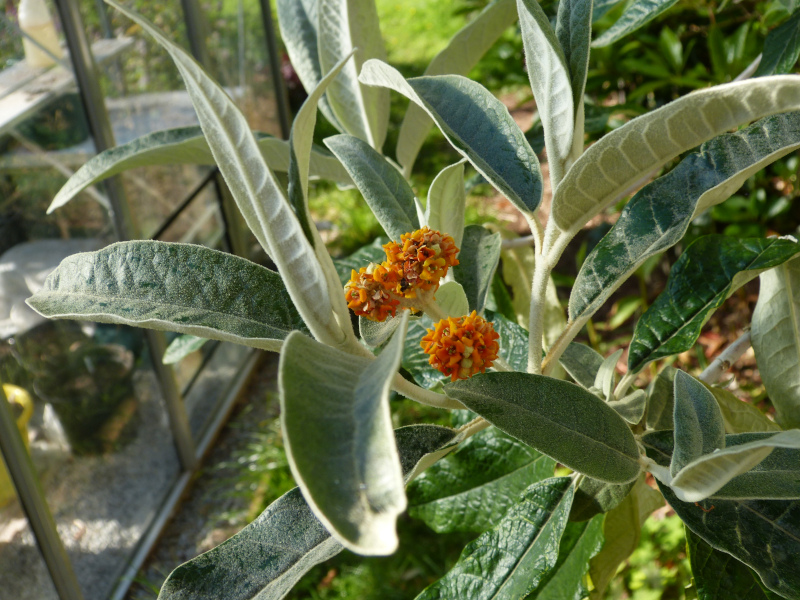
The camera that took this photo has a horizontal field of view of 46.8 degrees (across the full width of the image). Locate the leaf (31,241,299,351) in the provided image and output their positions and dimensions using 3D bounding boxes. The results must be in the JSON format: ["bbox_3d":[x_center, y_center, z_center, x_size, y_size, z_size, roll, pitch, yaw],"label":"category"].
[{"bbox_3d":[-0.070,0.001,0.291,0.099,0.012,0.032,9,72,-2],"label":"leaf"}]

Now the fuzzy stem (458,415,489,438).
[{"bbox_3d":[0.024,0.042,0.305,0.013,0.003,0.003,-30,-9,0],"label":"fuzzy stem"}]

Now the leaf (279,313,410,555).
[{"bbox_3d":[-0.015,0.037,0.253,0.035,0.063,0.026,-2,-12,-4],"label":"leaf"}]

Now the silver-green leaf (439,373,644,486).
[{"bbox_3d":[0.045,0.041,0.291,0.070,0.010,0.030,22,71,-10],"label":"silver-green leaf"}]

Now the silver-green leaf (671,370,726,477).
[{"bbox_3d":[0.099,0.042,0.309,0.018,0.037,0.009,0,-13,18],"label":"silver-green leaf"}]

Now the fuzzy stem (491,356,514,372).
[{"bbox_3d":[0.033,0.021,0.299,0.003,0.010,0.003,-58,37,0],"label":"fuzzy stem"}]

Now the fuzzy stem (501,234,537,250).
[{"bbox_3d":[0.050,-0.024,0.390,0.015,0.004,0.004,-10,2,0],"label":"fuzzy stem"}]

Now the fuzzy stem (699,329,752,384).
[{"bbox_3d":[0.137,0.024,0.385,0.033,0.006,0.006,-40,73,-18],"label":"fuzzy stem"}]

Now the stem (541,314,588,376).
[{"bbox_3d":[0.056,0.016,0.318,0.004,0.004,0.025,34,78,10],"label":"stem"}]

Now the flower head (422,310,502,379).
[{"bbox_3d":[0.019,0.014,0.290,0.025,0.024,0.025,-4,30,4],"label":"flower head"}]

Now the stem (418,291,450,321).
[{"bbox_3d":[0.011,0.002,0.296,0.004,0.012,0.004,-45,19,1],"label":"stem"}]

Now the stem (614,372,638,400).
[{"bbox_3d":[0.080,0.030,0.328,0.004,0.004,0.012,33,65,14],"label":"stem"}]

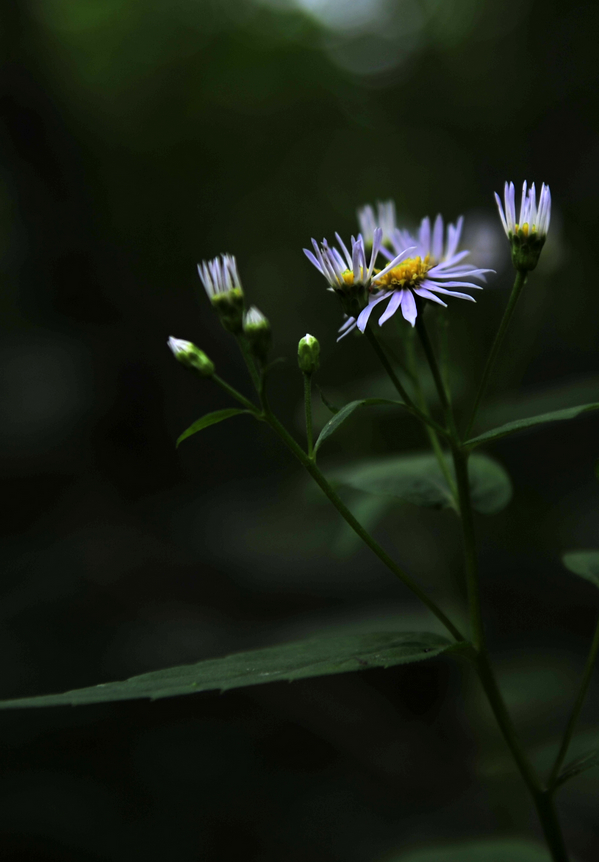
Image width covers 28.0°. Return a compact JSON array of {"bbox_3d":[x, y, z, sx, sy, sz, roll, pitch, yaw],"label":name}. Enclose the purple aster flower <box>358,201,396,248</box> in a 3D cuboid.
[{"bbox_3d":[0.021,-0.054,0.325,0.011,0.018,0.011,-3,5,0],"label":"purple aster flower"}]

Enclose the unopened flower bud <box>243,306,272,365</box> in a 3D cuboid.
[{"bbox_3d":[-0.011,-0.024,0.300,0.007,0.015,0.007,-8,3,0],"label":"unopened flower bud"}]

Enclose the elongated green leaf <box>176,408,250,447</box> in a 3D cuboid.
[{"bbox_3d":[-0.021,-0.001,0.290,0.019,0.004,0.005,-31,30,-4],"label":"elongated green leaf"}]

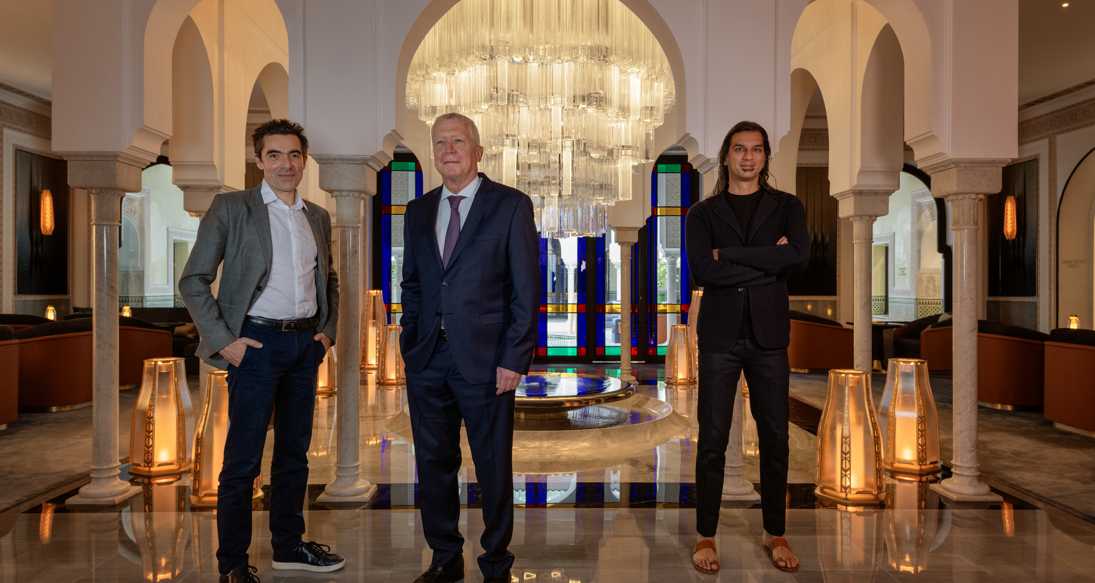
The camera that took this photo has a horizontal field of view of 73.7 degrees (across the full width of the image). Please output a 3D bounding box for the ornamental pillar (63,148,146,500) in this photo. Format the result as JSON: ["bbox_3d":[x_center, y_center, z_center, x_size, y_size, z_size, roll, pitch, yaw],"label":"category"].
[{"bbox_3d":[-2.342,0.190,3.872,0.270,1.805,0.270,0,0,-1],"label":"ornamental pillar"}]

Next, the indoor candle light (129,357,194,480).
[{"bbox_3d":[-2.334,0.763,4.410,0.380,0.672,0.370,0,0,-20],"label":"indoor candle light"}]

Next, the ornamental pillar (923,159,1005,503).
[{"bbox_3d":[2.280,0.202,3.970,0.270,1.805,0.270,0,0,-1],"label":"ornamental pillar"}]

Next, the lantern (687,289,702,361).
[{"bbox_3d":[2.152,0.523,10.200,0.420,1.070,0.410,0,0,0],"label":"lantern"}]

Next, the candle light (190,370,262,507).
[{"bbox_3d":[-1.728,0.770,3.930,0.380,0.665,0.370,0,0,-22],"label":"candle light"}]

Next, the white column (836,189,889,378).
[{"bbox_3d":[2.253,0.192,5.248,0.270,1.805,0.270,0,0,-1],"label":"white column"}]

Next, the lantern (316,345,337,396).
[{"bbox_3d":[-2.385,0.718,7.665,0.360,0.690,0.360,0,0,-1],"label":"lantern"}]

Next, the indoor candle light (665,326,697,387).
[{"bbox_3d":[1.559,0.722,8.518,0.360,0.690,0.360,0,0,-1],"label":"indoor candle light"}]

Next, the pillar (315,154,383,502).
[{"bbox_3d":[-1.064,0.194,3.899,0.270,1.805,0.270,0,0,-1],"label":"pillar"}]

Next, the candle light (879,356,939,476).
[{"bbox_3d":[2.252,0.764,4.530,0.375,0.668,0.370,0,0,20],"label":"candle light"}]

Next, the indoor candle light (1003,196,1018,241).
[{"bbox_3d":[6.532,-1.026,10.303,0.130,0.635,0.190,0,0,-1],"label":"indoor candle light"}]

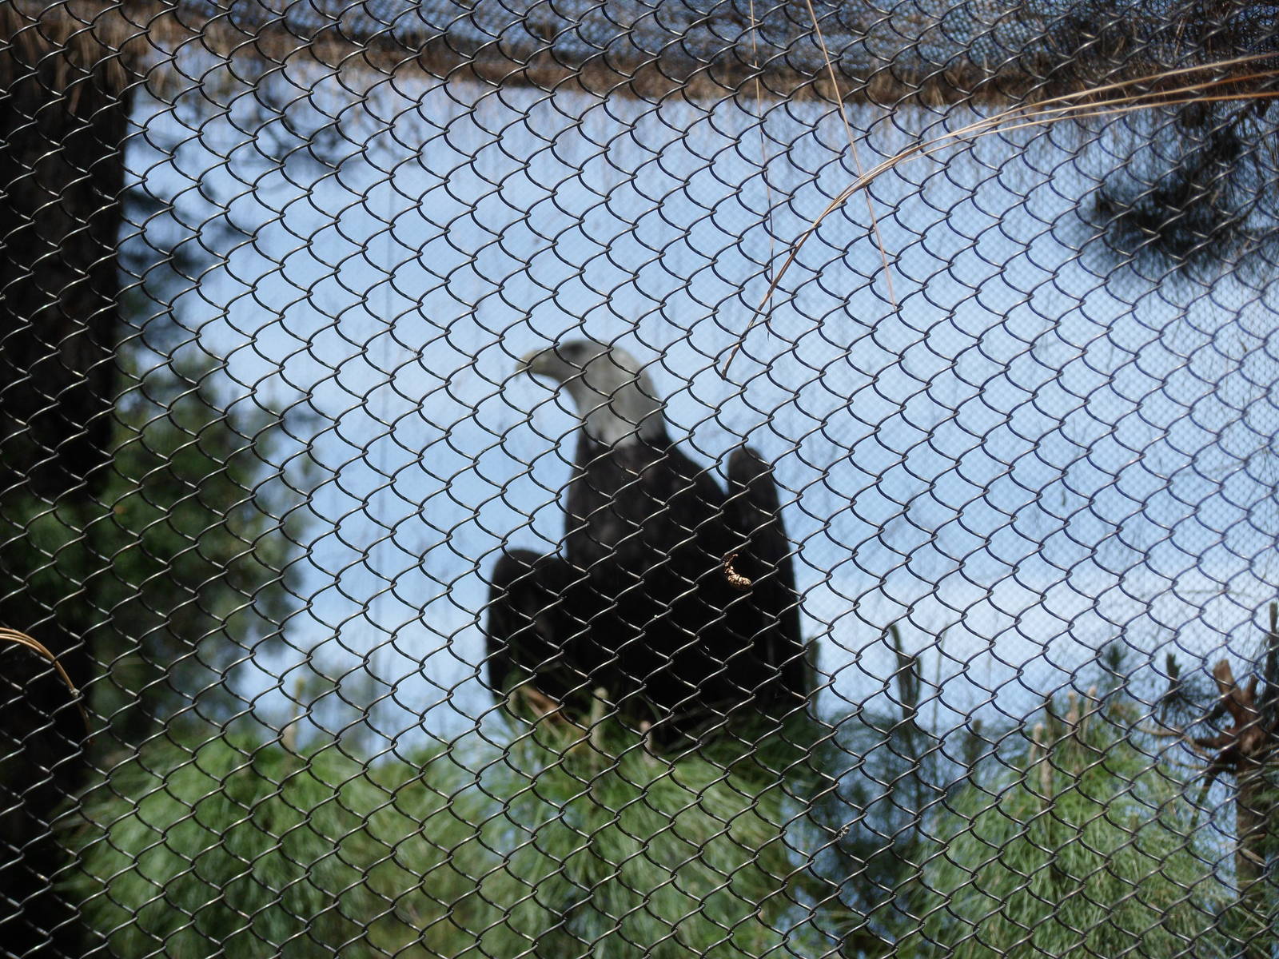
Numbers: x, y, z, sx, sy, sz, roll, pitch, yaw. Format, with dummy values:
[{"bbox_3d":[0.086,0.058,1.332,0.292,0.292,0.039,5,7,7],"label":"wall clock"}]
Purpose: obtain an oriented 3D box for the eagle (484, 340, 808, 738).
[{"bbox_3d":[0.020,0.100,6.200,0.430,0.570,0.480,-8,-18,29],"label":"eagle"}]

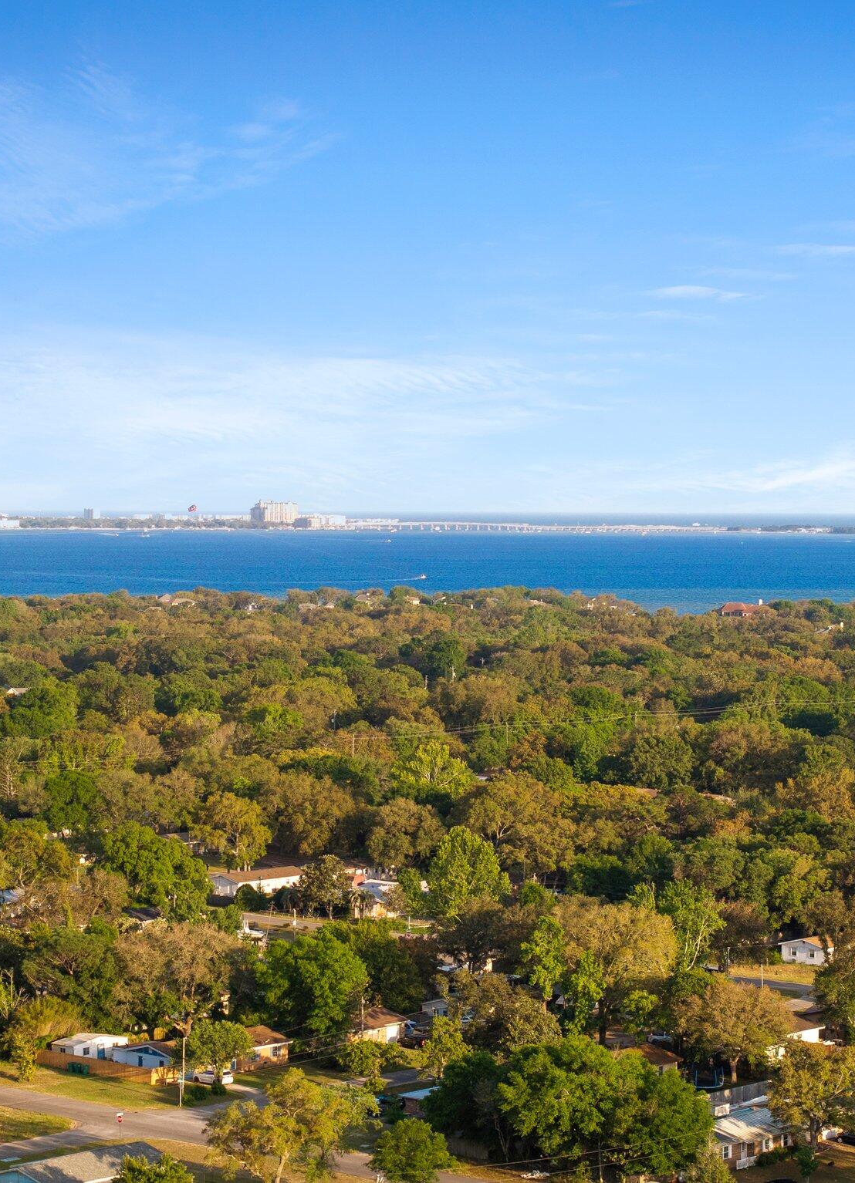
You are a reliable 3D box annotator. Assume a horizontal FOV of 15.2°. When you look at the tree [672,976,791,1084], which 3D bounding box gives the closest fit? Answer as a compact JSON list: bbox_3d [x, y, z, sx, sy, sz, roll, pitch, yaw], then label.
[{"bbox_3d":[34.091,49.033,357.299,13.200,12.000,13.000,0,2,0],"label":"tree"}]

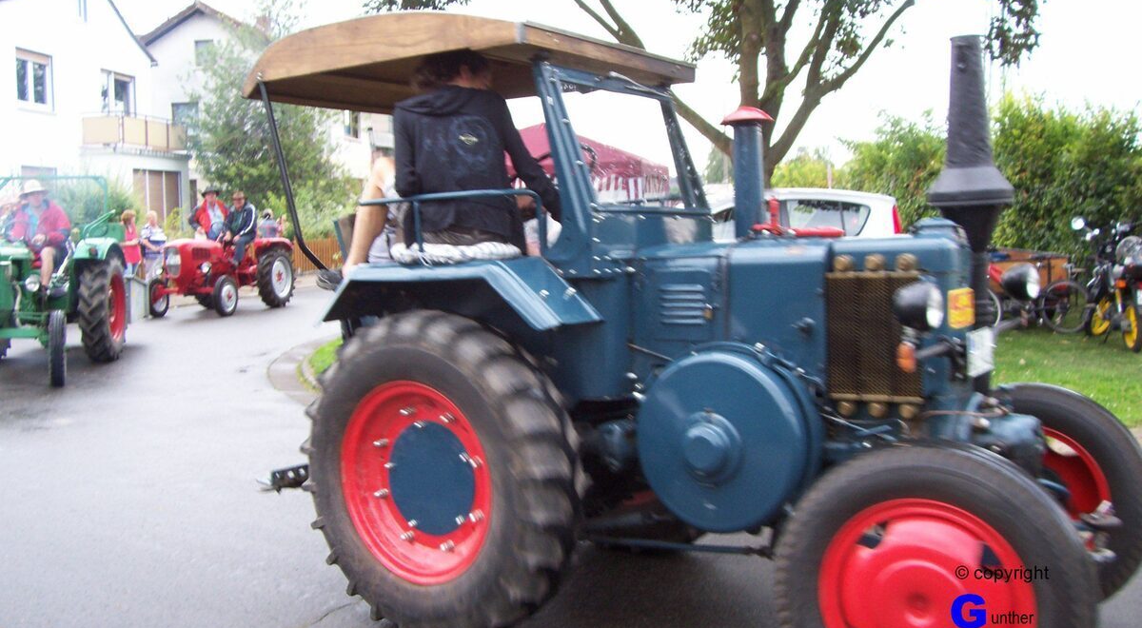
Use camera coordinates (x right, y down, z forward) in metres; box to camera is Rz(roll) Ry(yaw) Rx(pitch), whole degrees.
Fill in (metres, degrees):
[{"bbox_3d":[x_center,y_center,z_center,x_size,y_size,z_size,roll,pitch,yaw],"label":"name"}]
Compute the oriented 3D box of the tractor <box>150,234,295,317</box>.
[{"bbox_3d":[-6.132,-0.748,19.800,1.550,1.400,2.750,-1,4,13],"label":"tractor"}]

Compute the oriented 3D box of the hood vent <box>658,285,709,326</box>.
[{"bbox_3d":[0.390,-0.033,3.878,0.194,0.148,0.025,0,4,34],"label":"hood vent"}]

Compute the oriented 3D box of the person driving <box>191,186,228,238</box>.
[{"bbox_3d":[-6.554,-1.679,20.300,0.580,1.300,0.720,-1,4,13],"label":"person driving"}]

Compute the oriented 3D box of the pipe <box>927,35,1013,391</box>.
[{"bbox_3d":[1.274,-0.316,3.550,0.275,1.132,0.275,0,4,34],"label":"pipe"}]

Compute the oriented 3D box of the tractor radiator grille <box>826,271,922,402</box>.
[{"bbox_3d":[0.957,0.069,3.535,0.301,0.398,0.070,0,4,34],"label":"tractor radiator grille"}]

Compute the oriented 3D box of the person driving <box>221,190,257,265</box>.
[{"bbox_3d":[-5.884,-1.528,19.900,0.550,1.330,0.750,-1,4,13],"label":"person driving"}]

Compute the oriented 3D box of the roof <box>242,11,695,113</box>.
[{"bbox_3d":[-0.390,-1.014,4.597,1.407,0.224,1.254,0,4,34],"label":"roof"}]

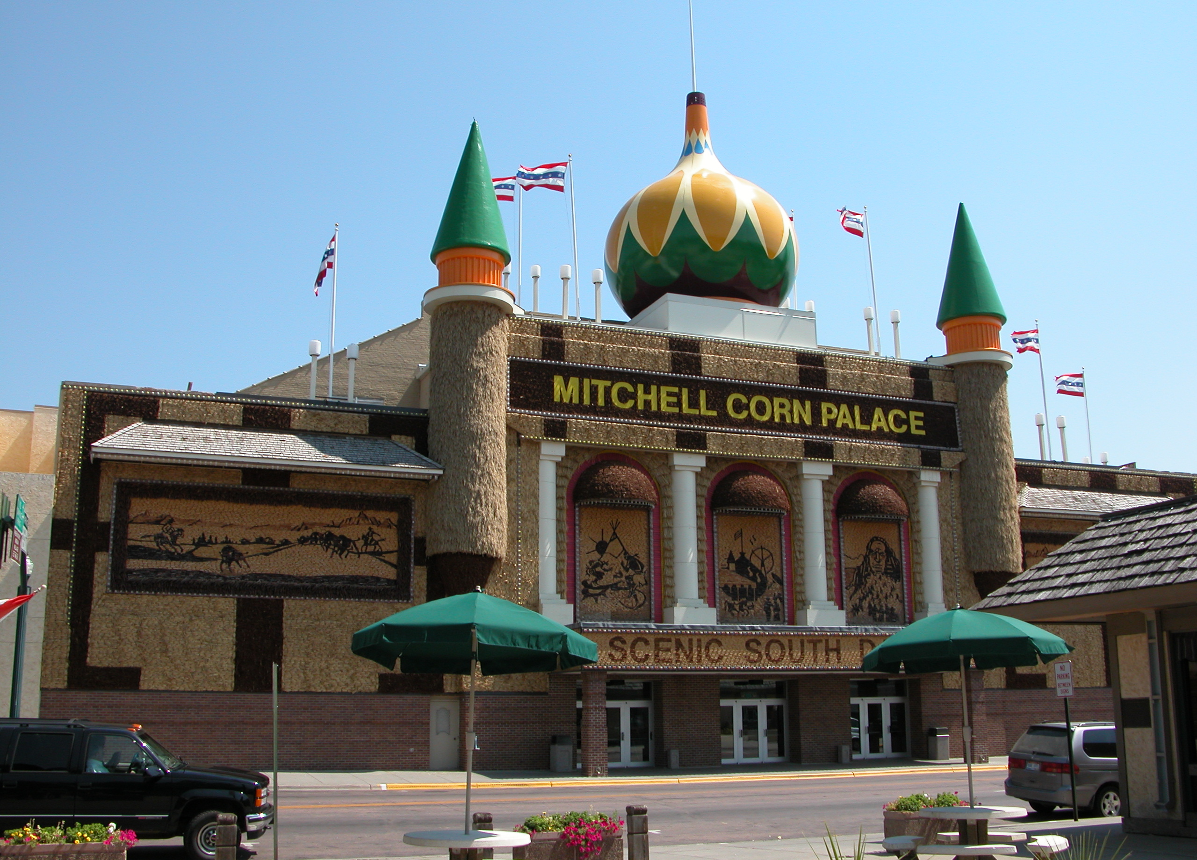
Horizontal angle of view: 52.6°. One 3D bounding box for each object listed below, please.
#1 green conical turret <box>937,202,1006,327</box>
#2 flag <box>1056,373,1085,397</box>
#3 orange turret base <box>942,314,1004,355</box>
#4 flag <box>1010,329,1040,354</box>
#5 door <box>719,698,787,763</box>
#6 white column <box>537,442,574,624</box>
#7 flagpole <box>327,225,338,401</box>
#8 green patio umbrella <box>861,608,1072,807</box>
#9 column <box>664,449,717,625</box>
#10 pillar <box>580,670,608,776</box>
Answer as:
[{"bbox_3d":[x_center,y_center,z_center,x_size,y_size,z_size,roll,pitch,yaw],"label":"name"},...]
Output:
[{"bbox_3d":[15.056,-6.941,49.594,2.800,5.250,2.800,5,-14,-21],"label":"green conical turret"},{"bbox_3d":[22.010,-2.116,56.463,1.550,1.120,0.280,5,-14,-21],"label":"flag"},{"bbox_3d":[14.475,-3.696,46.892,2.220,1.380,2.220,-1,-13,0],"label":"orange turret base"},{"bbox_3d":[17.516,-3.645,49.659,1.380,1.050,0.280,5,-14,-21],"label":"flag"},{"bbox_3d":[5.353,10.517,42.265,2.750,2.200,0.150,5,-14,-20],"label":"door"},{"bbox_3d":[-1.615,3.430,40.010,1.250,6.100,1.000,5,-14,-20],"label":"white column"},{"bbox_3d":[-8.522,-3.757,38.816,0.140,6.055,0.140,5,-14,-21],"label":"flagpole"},{"bbox_3d":[3.977,3.063,13.129,2.200,2.250,2.200,5,-14,-21],"label":"green patio umbrella"},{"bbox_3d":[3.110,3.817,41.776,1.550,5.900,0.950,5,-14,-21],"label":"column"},{"bbox_3d":[-0.107,8.426,34.679,0.600,2.950,0.600,5,-14,-20],"label":"pillar"}]

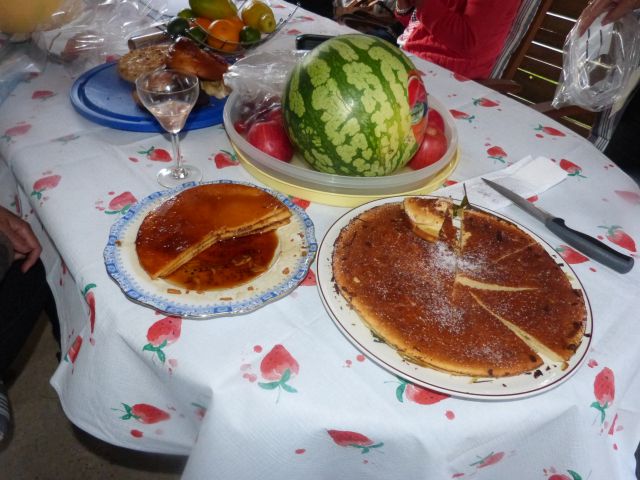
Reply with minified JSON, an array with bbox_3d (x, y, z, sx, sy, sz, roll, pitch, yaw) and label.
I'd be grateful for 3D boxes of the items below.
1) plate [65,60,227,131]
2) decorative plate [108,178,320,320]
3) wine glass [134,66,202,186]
[{"bbox_3d":[-0.285,-0.284,0.857,0.320,0.016,0.320,3,42,-3],"label":"plate"},{"bbox_3d":[-0.123,0.005,0.547,0.239,0.025,0.239,3,42,-3],"label":"decorative plate"},{"bbox_3d":[-0.196,-0.142,0.616,0.075,0.140,0.075,6,42,0],"label":"wine glass"}]

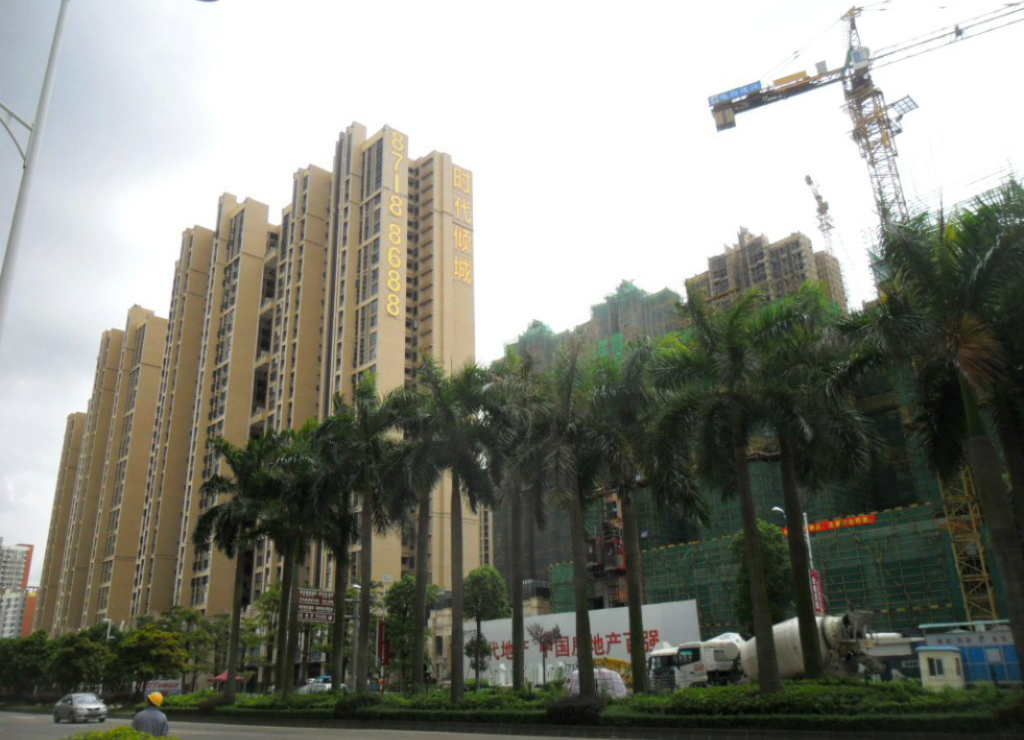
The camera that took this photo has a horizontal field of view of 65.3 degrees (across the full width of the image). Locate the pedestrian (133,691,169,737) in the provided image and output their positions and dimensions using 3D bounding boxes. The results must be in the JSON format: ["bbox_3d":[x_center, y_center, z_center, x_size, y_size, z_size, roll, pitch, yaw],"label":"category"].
[{"bbox_3d":[-5.025,5.363,10.995,0.520,1.740,0.320,10,-24,-29],"label":"pedestrian"}]

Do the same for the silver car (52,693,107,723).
[{"bbox_3d":[-22.459,17.569,41.740,1.780,1.460,4.600,14,-26,-36],"label":"silver car"}]

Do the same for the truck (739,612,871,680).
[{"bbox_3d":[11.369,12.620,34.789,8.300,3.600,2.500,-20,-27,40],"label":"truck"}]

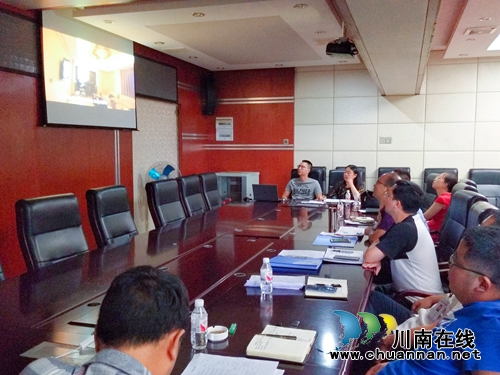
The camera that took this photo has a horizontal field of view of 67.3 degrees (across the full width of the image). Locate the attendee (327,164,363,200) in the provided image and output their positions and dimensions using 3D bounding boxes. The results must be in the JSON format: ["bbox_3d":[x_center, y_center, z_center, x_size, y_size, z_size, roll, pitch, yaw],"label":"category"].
[{"bbox_3d":[1.323,0.313,5.299,0.500,1.220,0.660,5,8,37],"label":"attendee"}]

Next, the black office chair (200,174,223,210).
[{"bbox_3d":[-0.345,0.405,4.887,0.660,1.120,0.600,3,7,23],"label":"black office chair"}]

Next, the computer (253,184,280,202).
[{"bbox_3d":[0.225,0.072,5.084,0.350,0.230,0.280,1,6,9],"label":"computer"}]

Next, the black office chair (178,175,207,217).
[{"bbox_3d":[-0.467,0.442,4.414,0.650,1.120,0.600,2,6,22],"label":"black office chair"}]

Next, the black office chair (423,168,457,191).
[{"bbox_3d":[2.937,0.311,5.799,0.600,1.120,0.660,3,7,23],"label":"black office chair"}]

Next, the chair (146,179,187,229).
[{"bbox_3d":[-0.714,0.502,4.028,0.660,1.120,0.600,3,7,23],"label":"chair"}]

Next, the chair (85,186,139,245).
[{"bbox_3d":[-0.973,0.575,3.119,0.650,1.120,0.600,2,6,22],"label":"chair"}]

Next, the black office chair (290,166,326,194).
[{"bbox_3d":[0.879,0.294,5.892,0.600,1.120,0.660,3,7,20],"label":"black office chair"}]

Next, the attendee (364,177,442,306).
[{"bbox_3d":[0.985,0.609,2.403,0.680,1.290,0.500,6,8,39],"label":"attendee"}]

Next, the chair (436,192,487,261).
[{"bbox_3d":[1.411,0.592,2.948,0.650,1.120,0.600,2,6,22],"label":"chair"}]

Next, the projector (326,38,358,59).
[{"bbox_3d":[0.916,-1.360,3.720,0.290,0.150,0.320,3,7,23],"label":"projector"}]

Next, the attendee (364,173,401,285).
[{"bbox_3d":[1.190,0.503,3.037,0.750,1.280,0.520,2,6,20],"label":"attendee"}]

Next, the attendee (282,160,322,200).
[{"bbox_3d":[0.757,0.256,5.470,0.540,1.290,0.660,3,7,23],"label":"attendee"}]

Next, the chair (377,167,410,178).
[{"bbox_3d":[2.316,0.281,5.909,0.600,1.135,0.650,1,6,7],"label":"chair"}]

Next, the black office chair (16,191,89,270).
[{"bbox_3d":[-1.148,0.638,2.502,0.650,1.120,0.600,2,6,23],"label":"black office chair"}]

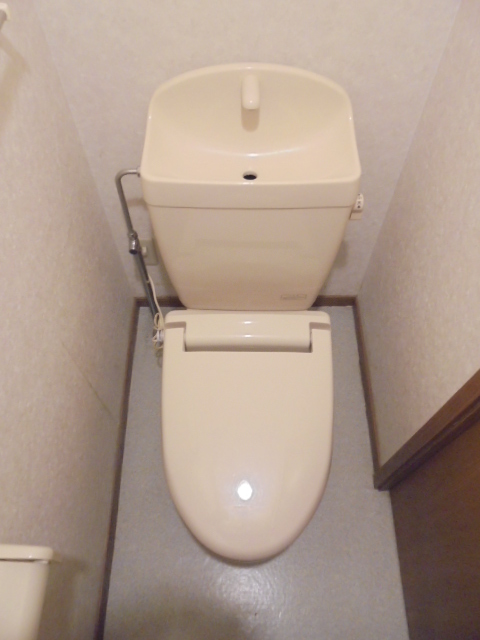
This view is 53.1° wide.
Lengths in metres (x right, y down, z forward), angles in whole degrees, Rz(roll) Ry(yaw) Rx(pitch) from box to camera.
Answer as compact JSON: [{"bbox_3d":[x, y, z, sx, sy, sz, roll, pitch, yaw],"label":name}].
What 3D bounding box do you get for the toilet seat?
[{"bbox_3d":[0.015,0.239,1.079,0.385,0.095,0.547,0,60,0],"label":"toilet seat"}]

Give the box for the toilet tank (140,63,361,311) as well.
[{"bbox_3d":[0.017,-0.254,1.078,0.406,0.535,0.245,0,60,0],"label":"toilet tank"}]

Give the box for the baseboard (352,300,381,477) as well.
[{"bbox_3d":[0.409,0.195,1.553,0.011,0.062,0.586,0,60,0],"label":"baseboard"}]

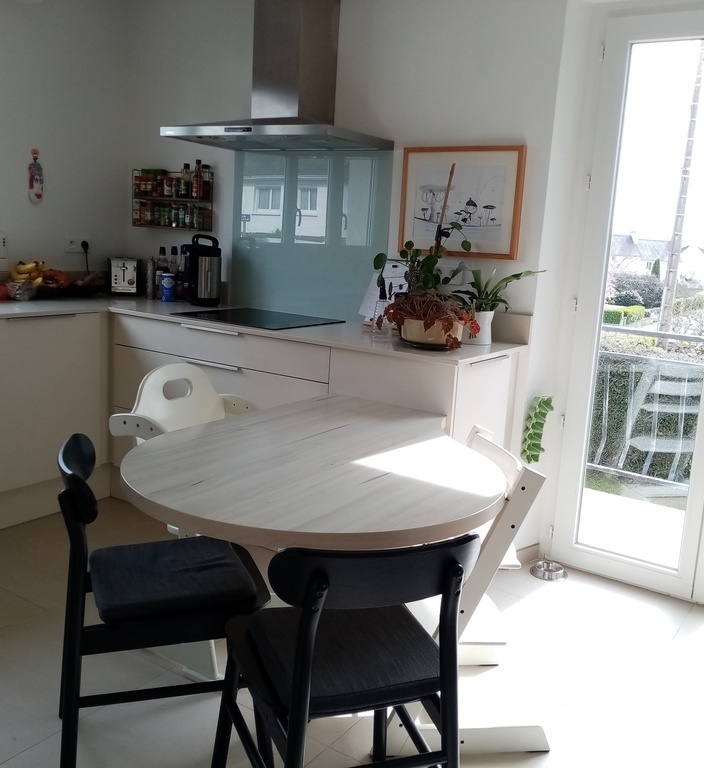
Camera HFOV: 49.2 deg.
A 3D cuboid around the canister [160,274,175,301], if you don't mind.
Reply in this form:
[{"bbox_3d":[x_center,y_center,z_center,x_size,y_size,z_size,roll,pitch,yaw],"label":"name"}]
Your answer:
[{"bbox_3d":[-0.928,-0.490,3.903,0.070,0.142,0.070,1,11,-13],"label":"canister"}]

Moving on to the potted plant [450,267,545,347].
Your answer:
[{"bbox_3d":[0.553,-0.295,2.925,0.300,0.301,0.250,11,13,33],"label":"potted plant"}]

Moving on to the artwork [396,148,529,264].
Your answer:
[{"bbox_3d":[0.431,-0.732,3.102,0.535,0.425,0.022,11,13,33],"label":"artwork"}]

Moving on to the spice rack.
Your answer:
[{"bbox_3d":[-0.932,-0.960,3.958,0.500,0.325,0.094,11,13,33],"label":"spice rack"}]

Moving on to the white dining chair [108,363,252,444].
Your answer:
[{"bbox_3d":[-0.438,0.391,2.465,0.530,0.885,0.460,11,13,33],"label":"white dining chair"}]

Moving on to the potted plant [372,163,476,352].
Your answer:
[{"bbox_3d":[0.289,-0.470,2.822,0.330,0.655,0.320,11,13,33],"label":"potted plant"}]

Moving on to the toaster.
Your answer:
[{"bbox_3d":[-1.193,-0.561,4.051,0.165,0.195,0.270,0,11,-15],"label":"toaster"}]

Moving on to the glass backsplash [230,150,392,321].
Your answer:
[{"bbox_3d":[-0.221,-0.693,3.561,0.905,0.751,0.012,11,13,33],"label":"glass backsplash"}]

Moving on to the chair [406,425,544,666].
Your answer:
[{"bbox_3d":[0.284,0.540,2.165,0.490,0.790,0.455,2,11,-7],"label":"chair"}]

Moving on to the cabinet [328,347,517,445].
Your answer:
[{"bbox_3d":[0.280,0.238,3.014,0.520,0.772,0.575,11,13,33],"label":"cabinet"}]

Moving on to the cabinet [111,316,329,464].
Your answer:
[{"bbox_3d":[-0.435,0.105,3.484,1.205,0.772,0.575,11,13,33],"label":"cabinet"}]

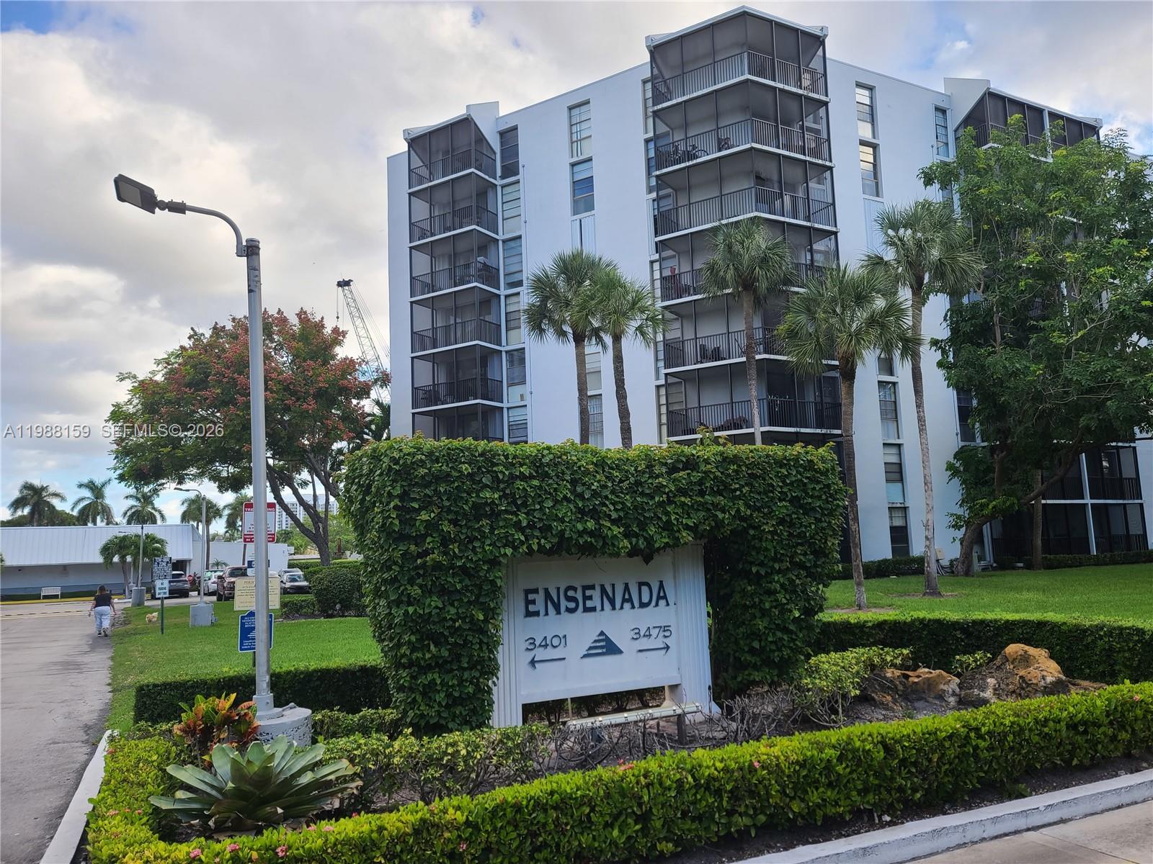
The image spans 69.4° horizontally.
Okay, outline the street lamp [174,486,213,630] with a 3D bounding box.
[{"bbox_3d":[-13.274,4.297,28.986,1.300,4.860,0.750,2,-8,-28],"label":"street lamp"}]

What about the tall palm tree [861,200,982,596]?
[{"bbox_3d":[10.368,-1.248,24.049,3.400,11.638,3.400,-5,-8,23],"label":"tall palm tree"}]

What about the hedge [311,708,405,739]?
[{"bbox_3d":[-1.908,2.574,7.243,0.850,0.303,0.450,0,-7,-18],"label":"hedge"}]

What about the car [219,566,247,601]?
[{"bbox_3d":[-19.201,8.492,47.212,2.000,1.930,5.750,2,-8,-28],"label":"car"}]

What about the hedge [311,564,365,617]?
[{"bbox_3d":[-7.921,5.313,28.000,1.800,1.612,1.800,-2,-7,0],"label":"hedge"}]

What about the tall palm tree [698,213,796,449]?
[{"bbox_3d":[6.006,-1.057,27.804,3.150,12.674,3.150,-4,-8,12],"label":"tall palm tree"}]

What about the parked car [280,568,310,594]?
[{"bbox_3d":[-19.280,10.241,57.595,1.830,1.550,4.600,1,-8,-25],"label":"parked car"}]

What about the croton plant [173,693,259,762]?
[{"bbox_3d":[-2.852,2.376,6.600,0.660,0.559,0.620,-2,-7,0],"label":"croton plant"}]

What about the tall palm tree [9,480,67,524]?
[{"bbox_3d":[-60.315,10.927,93.005,6.200,10.898,6.200,-2,-7,0],"label":"tall palm tree"}]

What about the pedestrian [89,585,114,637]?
[{"bbox_3d":[-15.021,5.665,26.406,0.660,1.630,0.480,2,-8,-28],"label":"pedestrian"}]

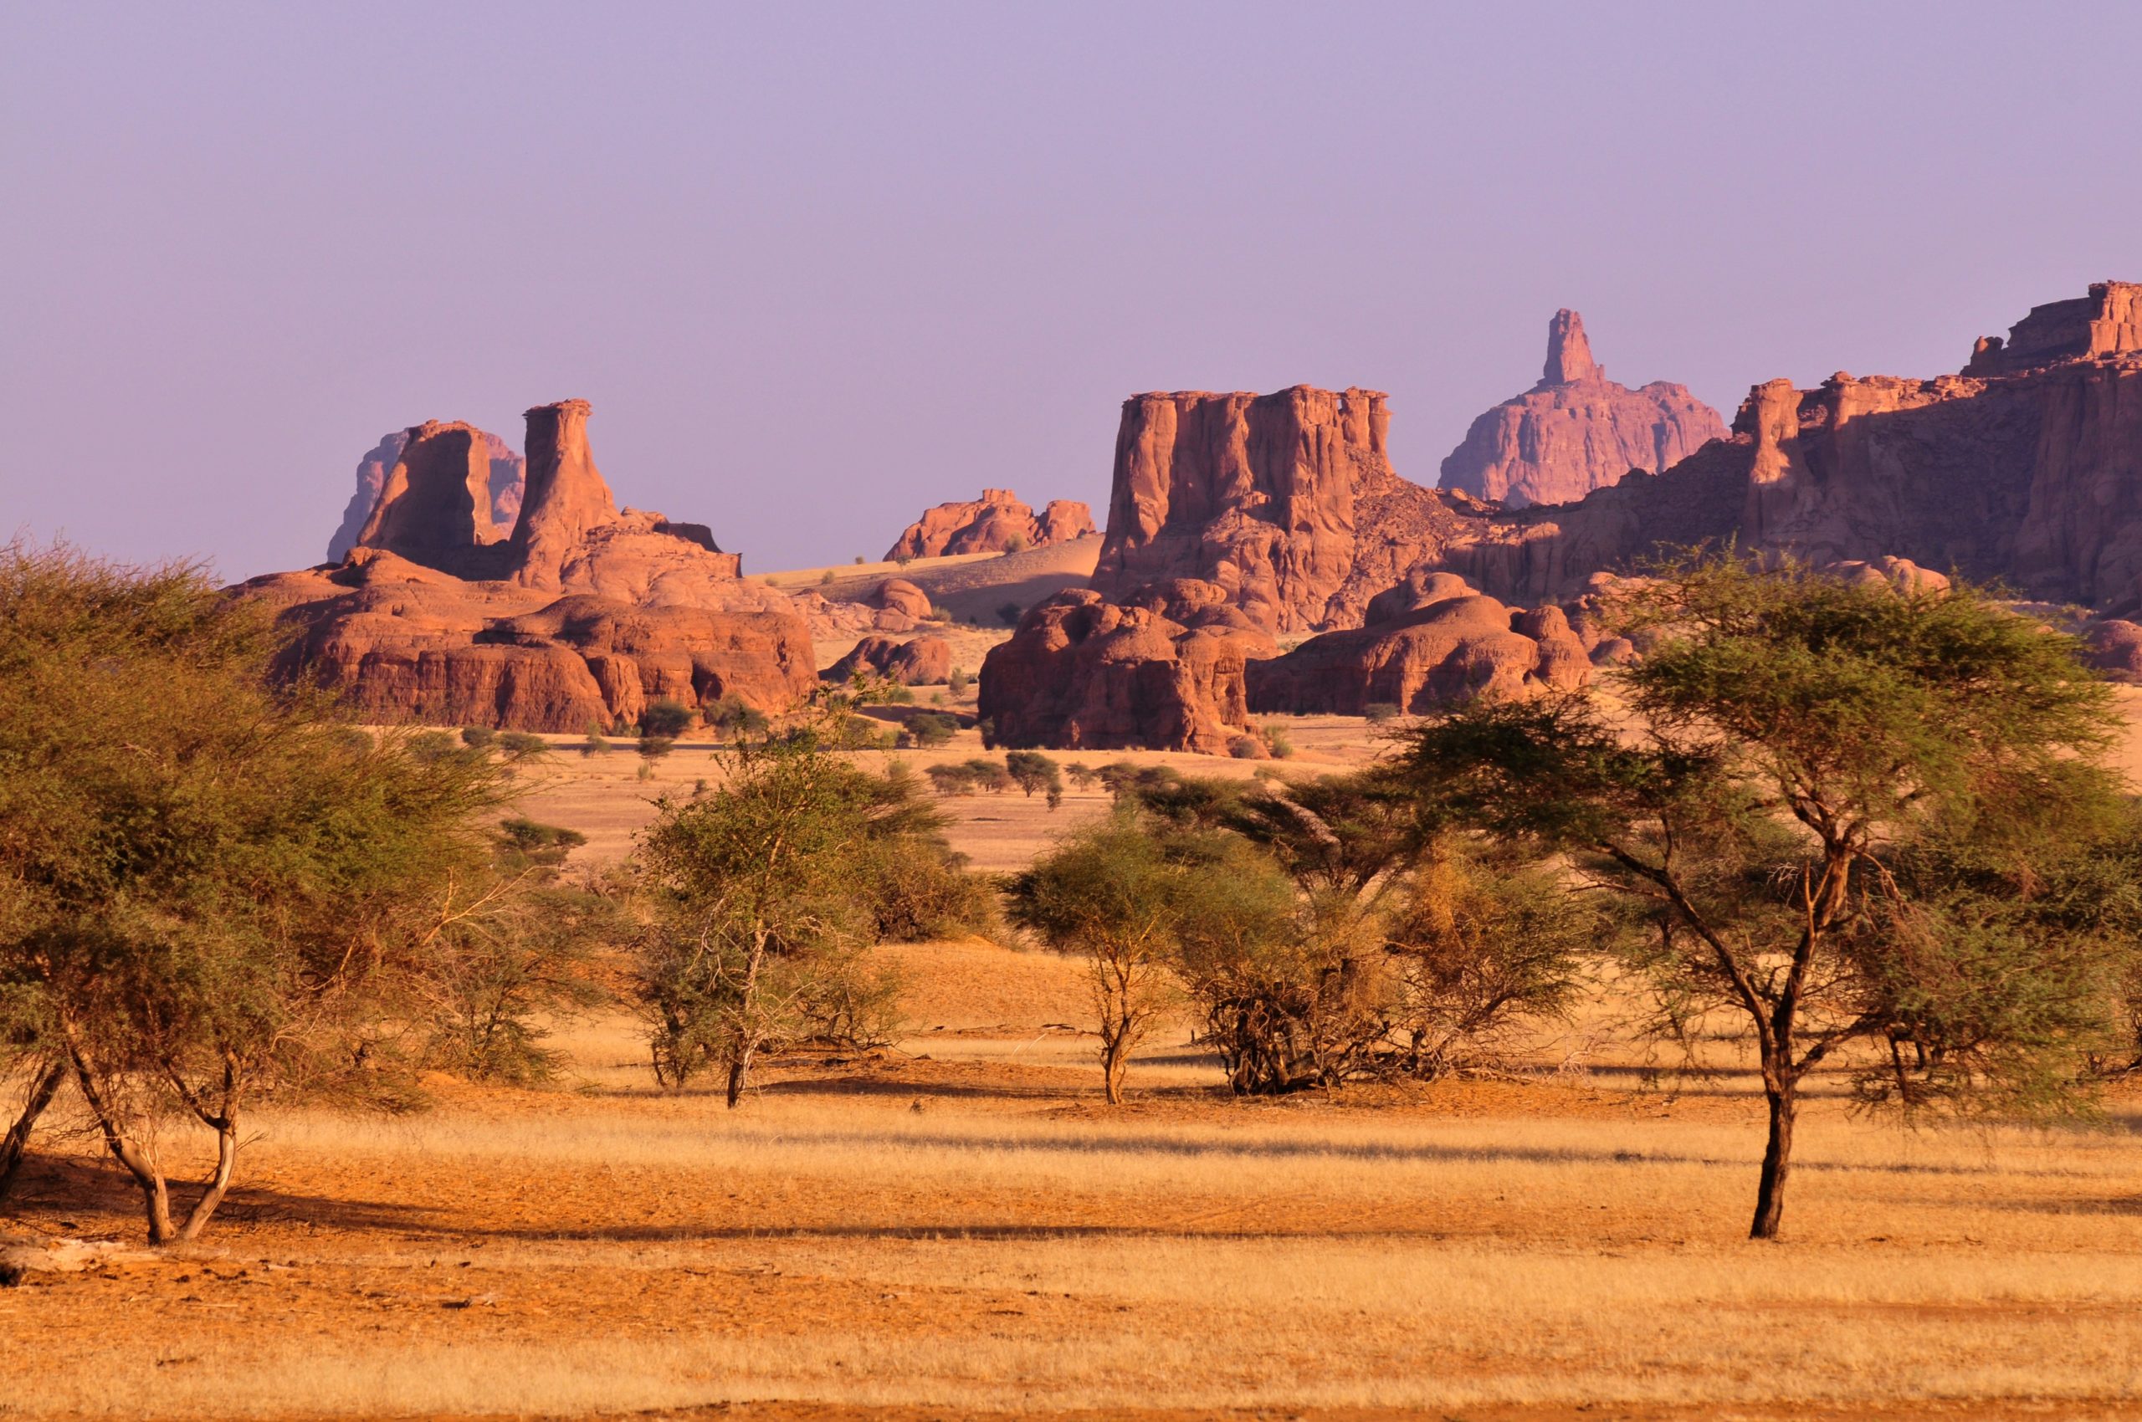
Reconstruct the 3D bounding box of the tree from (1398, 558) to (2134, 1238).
[{"bbox_3d":[5.910,1.590,140.000,6.200,5.800,5.800,0,0,0],"label":"tree"}]

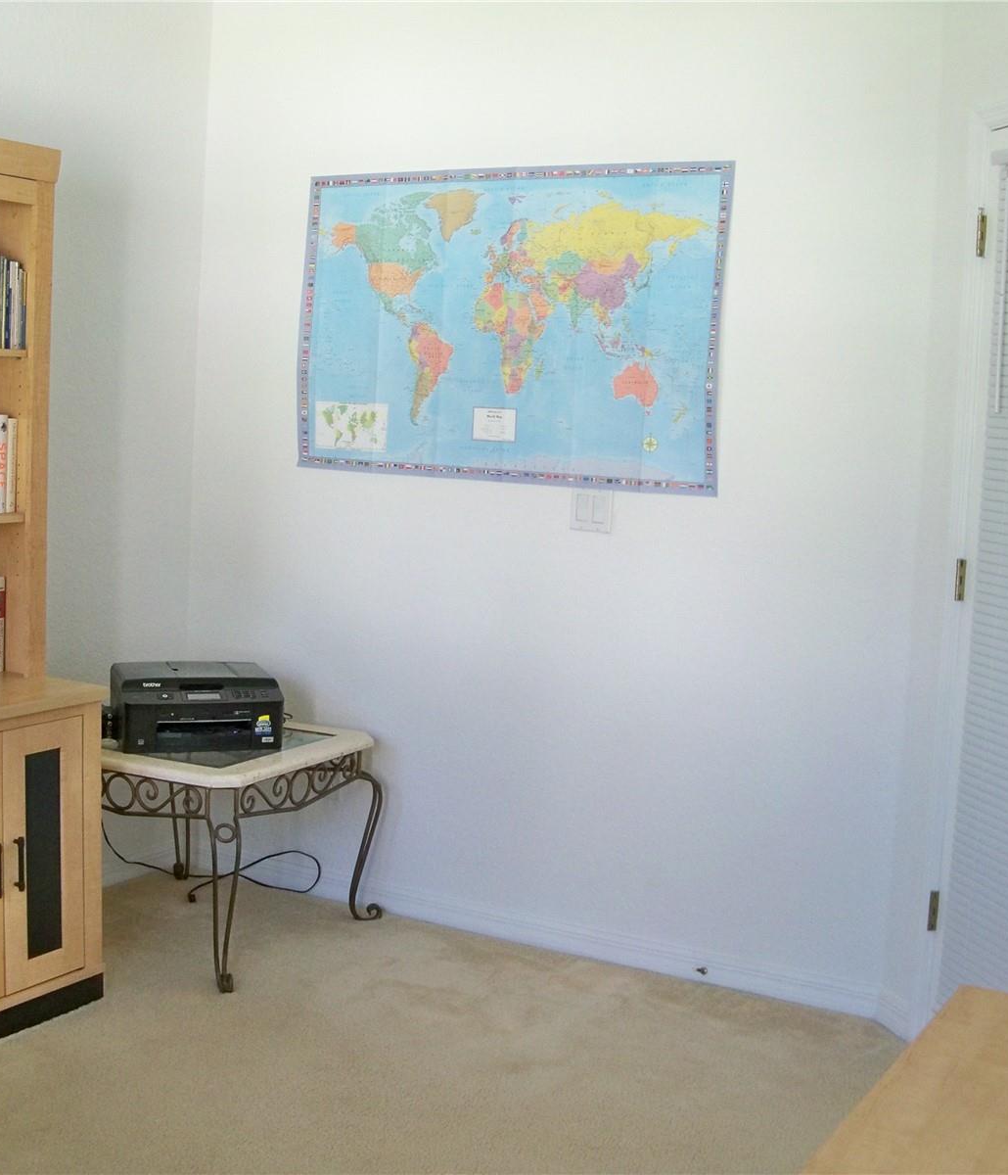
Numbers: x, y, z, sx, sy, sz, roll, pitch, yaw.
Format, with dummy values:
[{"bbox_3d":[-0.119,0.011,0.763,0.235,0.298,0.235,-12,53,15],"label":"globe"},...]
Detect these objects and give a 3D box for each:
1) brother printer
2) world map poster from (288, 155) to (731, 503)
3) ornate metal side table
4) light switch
[{"bbox_3d":[-0.810,0.307,4.145,0.405,0.175,0.375,0,6,-19],"label":"brother printer"},{"bbox_3d":[-0.012,-0.676,4.082,1.260,0.808,0.010,6,7,29],"label":"world map poster"},{"bbox_3d":[-0.789,0.644,4.174,0.720,0.535,0.720,6,7,29],"label":"ornate metal side table"},{"bbox_3d":[0.220,-0.196,3.991,0.116,0.116,0.010,6,7,29],"label":"light switch"}]

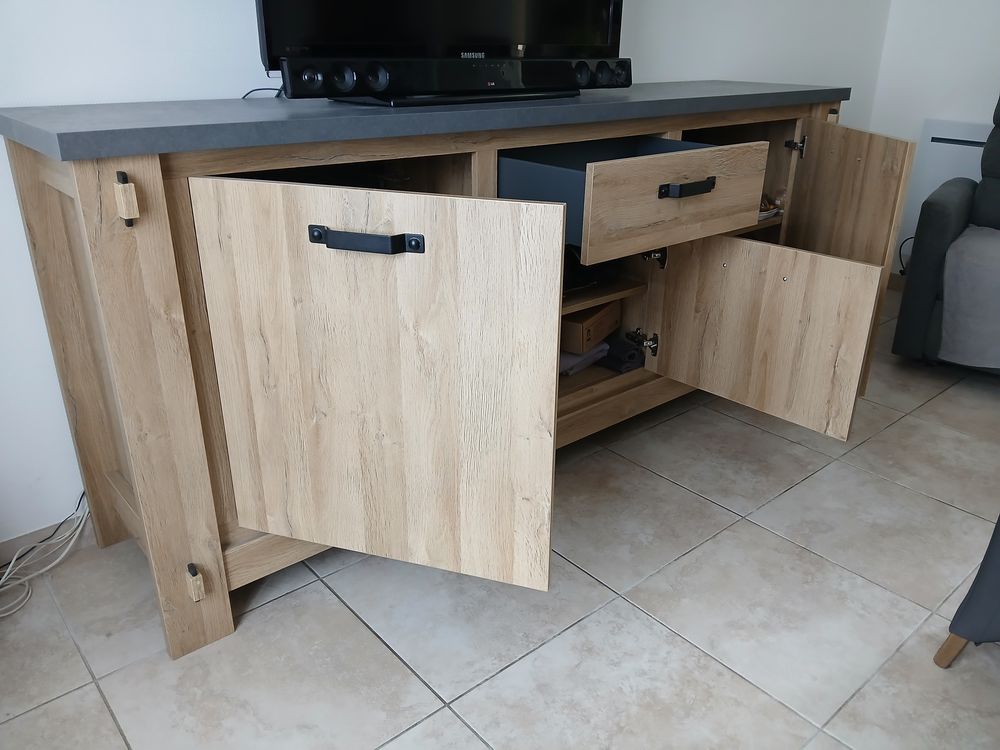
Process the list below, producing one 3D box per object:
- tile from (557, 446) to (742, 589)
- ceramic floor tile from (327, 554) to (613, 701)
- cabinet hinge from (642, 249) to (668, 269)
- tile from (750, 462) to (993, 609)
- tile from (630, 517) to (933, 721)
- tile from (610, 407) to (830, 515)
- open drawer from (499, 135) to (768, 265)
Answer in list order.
[{"bbox_3d":[0.282,0.343,1.874,0.450,0.010,0.446,-18,29,-37],"label":"tile"},{"bbox_3d":[-0.064,0.456,1.604,0.450,0.010,0.446,-18,29,-37],"label":"ceramic floor tile"},{"bbox_3d":[0.408,-0.323,2.044,0.045,0.062,0.095,-19,30,-38],"label":"cabinet hinge"},{"bbox_3d":[0.917,0.367,1.830,0.450,0.010,0.446,-18,29,-37],"label":"tile"},{"bbox_3d":[0.571,0.480,1.560,0.450,0.010,0.446,-18,29,-37],"label":"tile"},{"bbox_3d":[0.628,0.231,2.144,0.450,0.010,0.446,-18,29,-37],"label":"tile"},{"bbox_3d":[0.273,-0.430,1.723,0.605,0.190,0.403,-19,30,-38],"label":"open drawer"}]

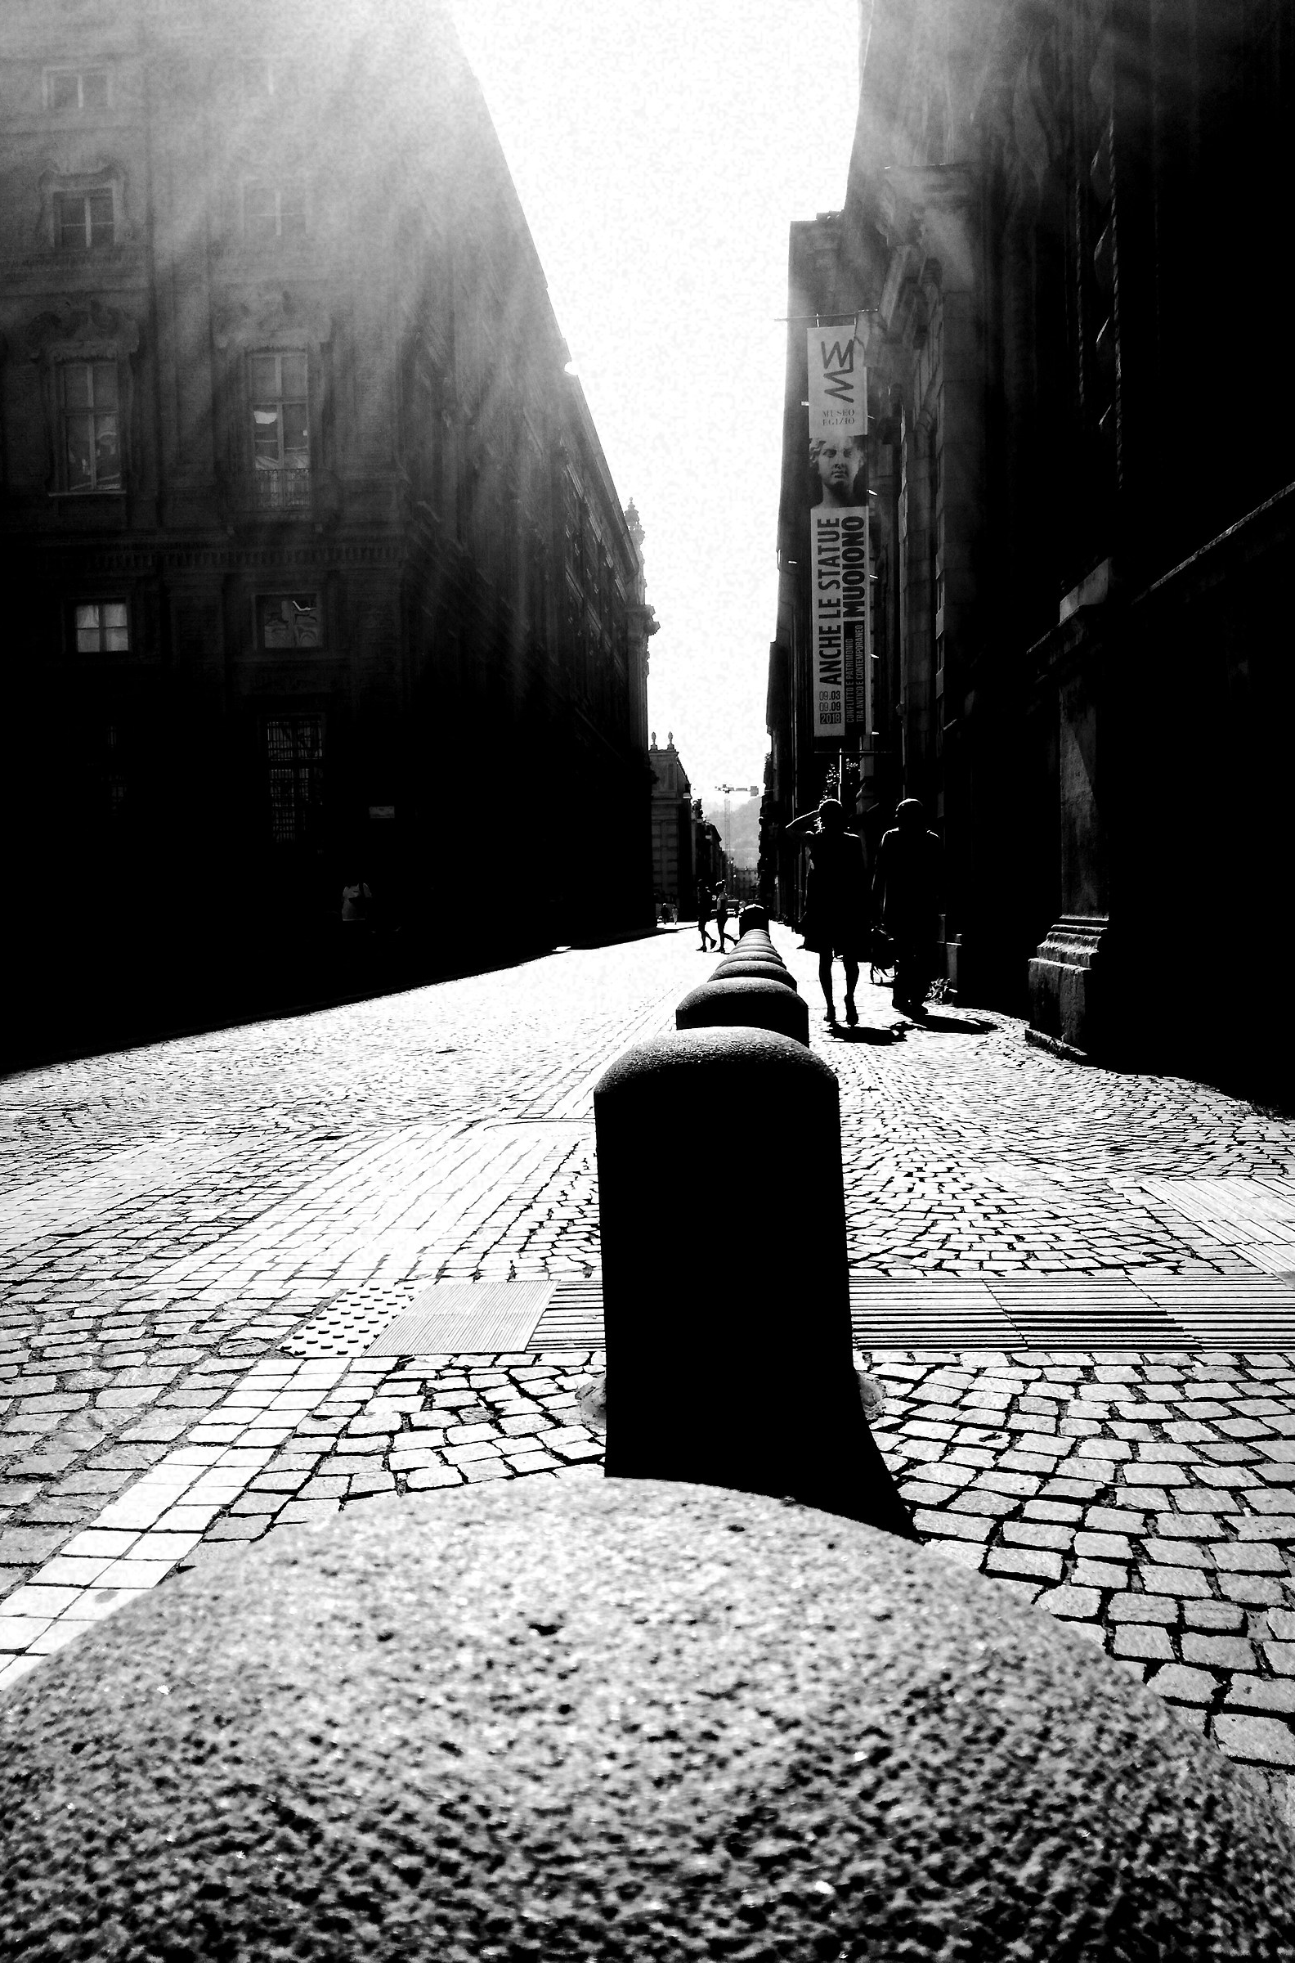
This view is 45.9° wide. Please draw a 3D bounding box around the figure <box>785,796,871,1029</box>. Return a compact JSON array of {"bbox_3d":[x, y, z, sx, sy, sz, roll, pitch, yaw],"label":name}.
[{"bbox_3d":[1.322,-0.512,11.300,0.590,1.670,0.430,-1,2,4],"label":"figure"}]

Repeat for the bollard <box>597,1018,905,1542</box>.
[{"bbox_3d":[0.125,0.379,2.540,0.410,0.605,0.410,-1,2,4],"label":"bollard"}]

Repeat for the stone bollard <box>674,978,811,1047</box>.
[{"bbox_3d":[0.296,0.289,4.660,0.410,0.605,0.410,-1,2,4],"label":"stone bollard"}]

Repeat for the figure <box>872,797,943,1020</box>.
[{"bbox_3d":[2.020,-0.572,11.900,0.540,1.690,0.420,-1,2,4],"label":"figure"}]

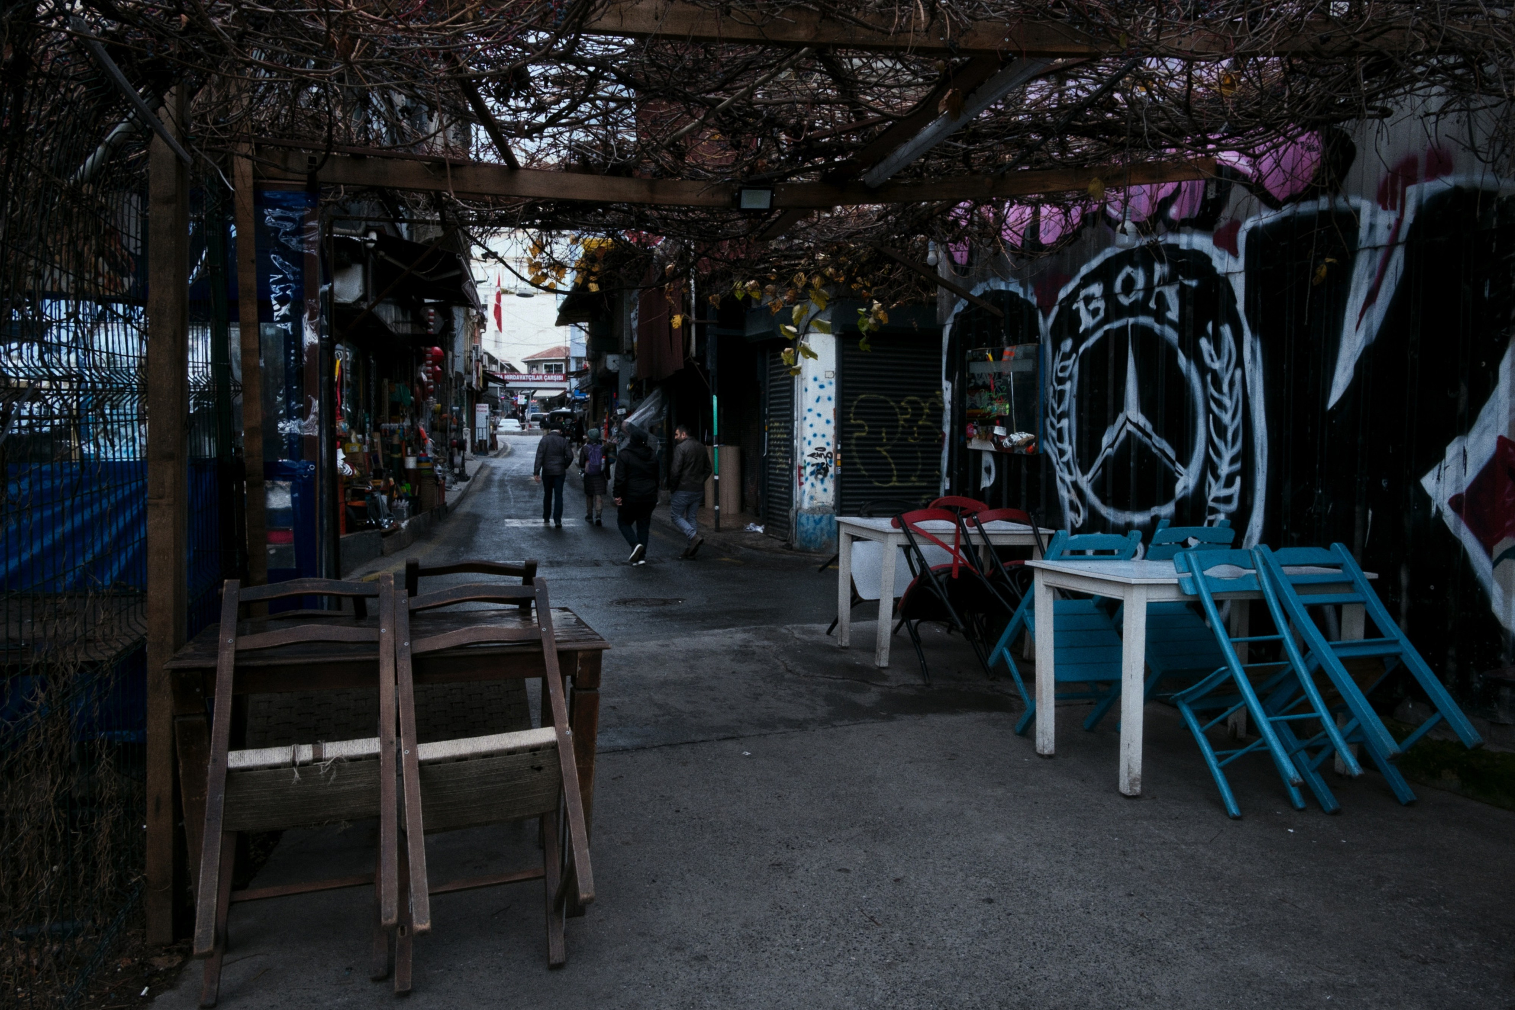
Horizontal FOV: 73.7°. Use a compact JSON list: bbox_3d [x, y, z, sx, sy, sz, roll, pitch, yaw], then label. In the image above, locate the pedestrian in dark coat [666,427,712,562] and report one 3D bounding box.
[{"bbox_3d":[-0.863,-0.159,12.700,0.520,1.700,0.500,-1,3,-27],"label":"pedestrian in dark coat"}]

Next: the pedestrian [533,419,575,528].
[{"bbox_3d":[-3.386,-0.508,16.800,0.640,1.730,0.420,0,2,-10],"label":"pedestrian"}]

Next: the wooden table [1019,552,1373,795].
[{"bbox_3d":[1.683,0.620,3.908,1.075,0.758,0.665,0,3,-17],"label":"wooden table"}]

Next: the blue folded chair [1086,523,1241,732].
[{"bbox_3d":[1.785,0.500,4.340,0.390,0.860,0.420,0,25,-14],"label":"blue folded chair"}]

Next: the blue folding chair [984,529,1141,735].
[{"bbox_3d":[1.338,0.546,4.194,0.424,0.828,0.455,0,46,-17],"label":"blue folding chair"}]

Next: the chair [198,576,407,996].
[{"bbox_3d":[-1.063,0.648,2.400,0.390,0.920,0.420,0,-23,-20],"label":"chair"}]

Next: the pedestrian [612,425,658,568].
[{"bbox_3d":[-1.465,-0.104,12.200,0.540,1.690,0.500,0,2,-13],"label":"pedestrian"}]

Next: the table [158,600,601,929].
[{"bbox_3d":[-0.986,0.726,2.804,1.030,0.745,0.645,0,3,-20],"label":"table"}]

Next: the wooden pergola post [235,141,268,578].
[{"bbox_3d":[-1.825,-0.145,3.680,0.068,2.400,0.068,-1,2,-20],"label":"wooden pergola post"}]

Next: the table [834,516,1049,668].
[{"bbox_3d":[1.073,0.497,5.958,1.075,0.758,0.665,0,3,-17],"label":"table"}]

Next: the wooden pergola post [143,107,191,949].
[{"bbox_3d":[-1.390,0.008,2.380,0.062,2.030,0.068,0,2,-5],"label":"wooden pergola post"}]

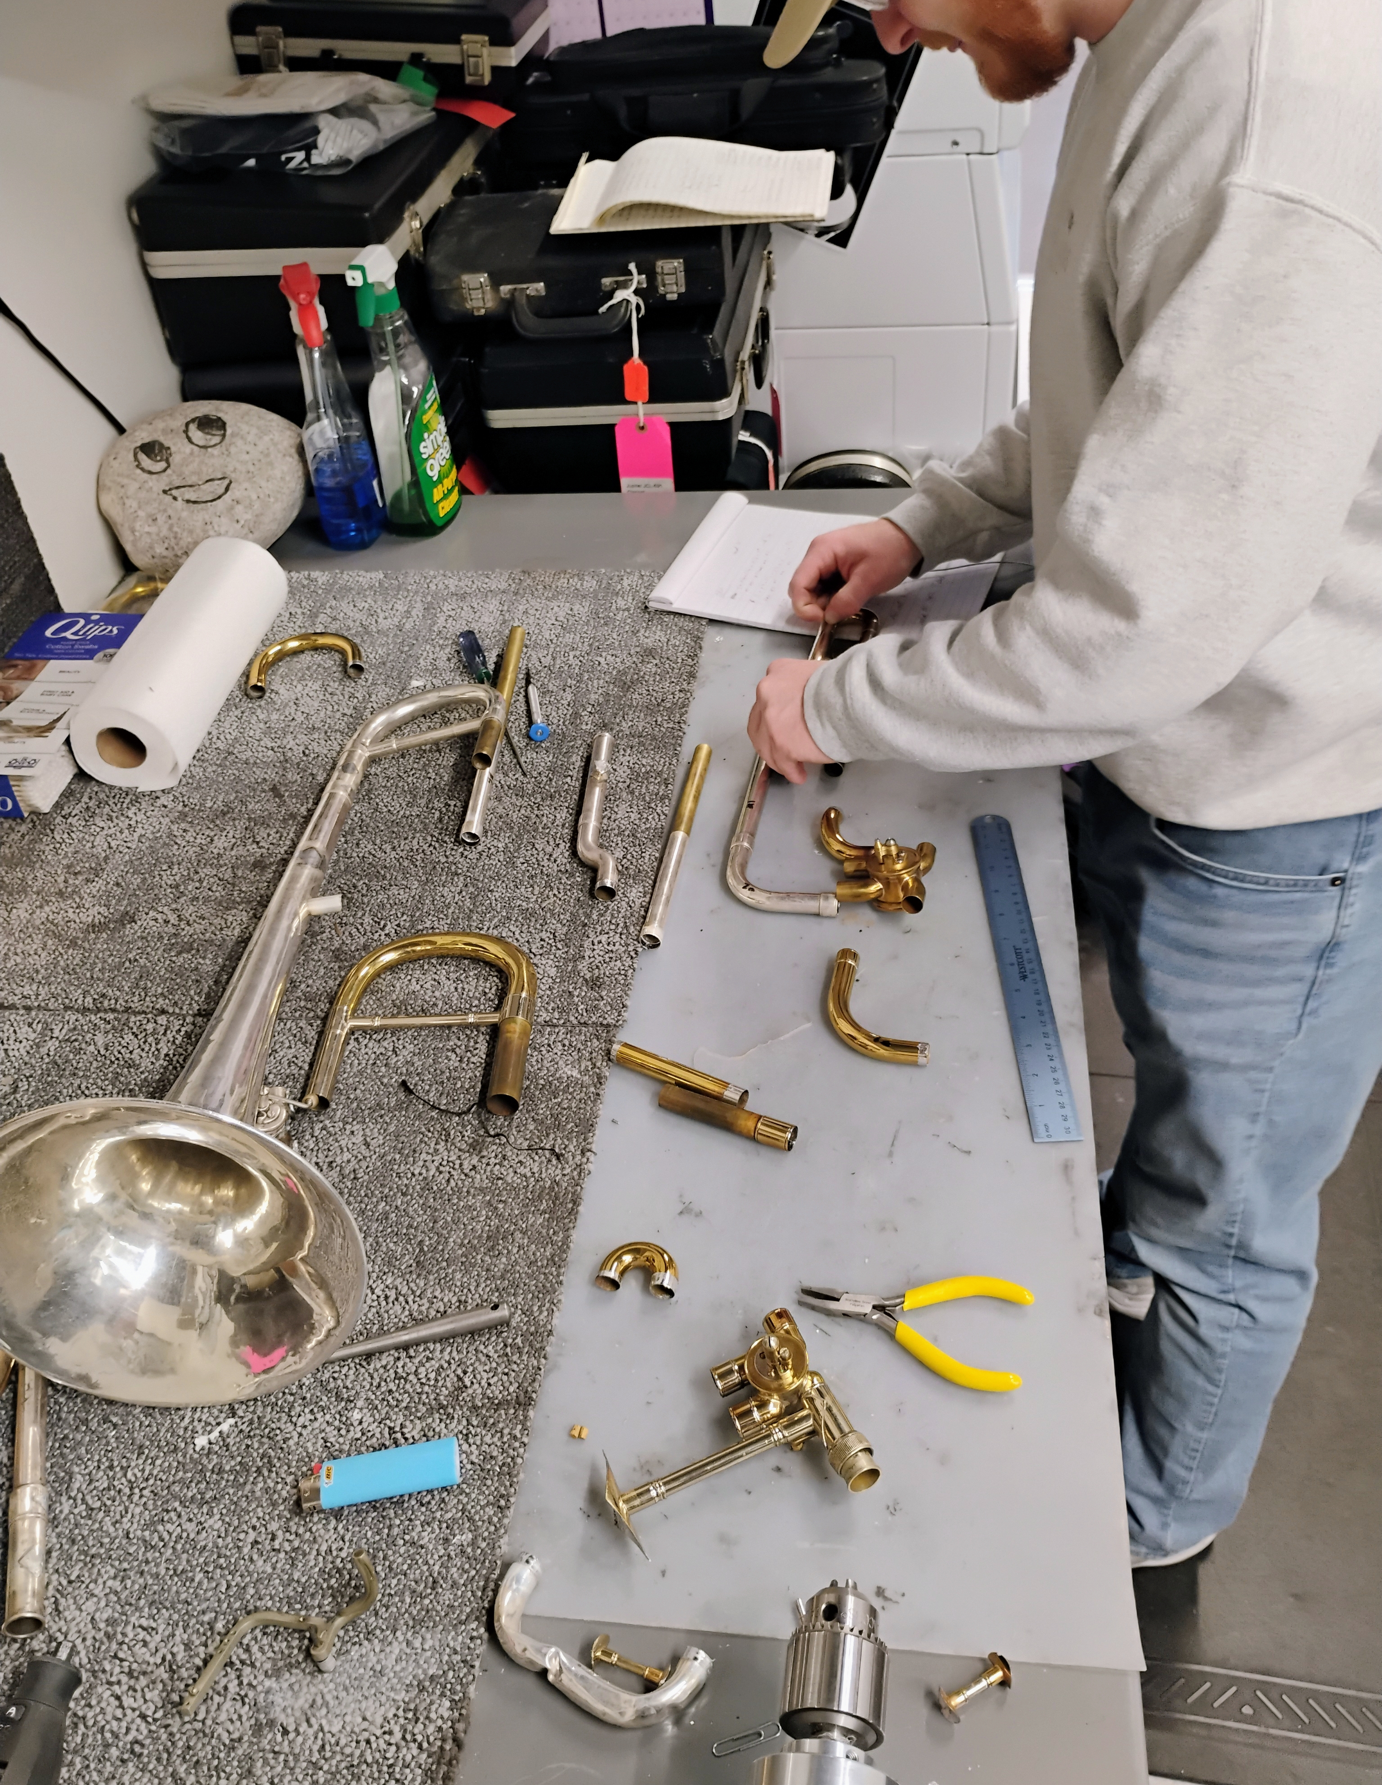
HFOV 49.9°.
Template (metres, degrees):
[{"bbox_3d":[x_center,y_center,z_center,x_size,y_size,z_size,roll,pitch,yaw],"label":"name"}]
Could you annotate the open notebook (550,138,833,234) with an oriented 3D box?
[{"bbox_3d":[0.005,-0.766,1.595,0.287,0.036,0.220,1,42,9],"label":"open notebook"}]

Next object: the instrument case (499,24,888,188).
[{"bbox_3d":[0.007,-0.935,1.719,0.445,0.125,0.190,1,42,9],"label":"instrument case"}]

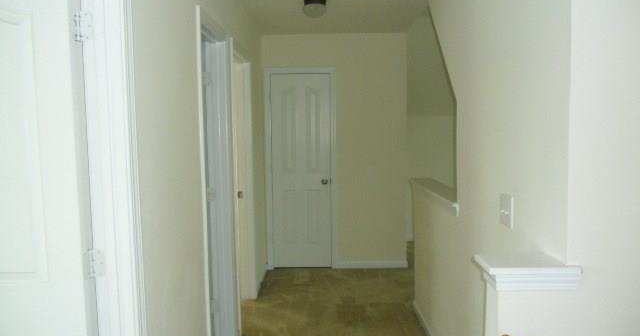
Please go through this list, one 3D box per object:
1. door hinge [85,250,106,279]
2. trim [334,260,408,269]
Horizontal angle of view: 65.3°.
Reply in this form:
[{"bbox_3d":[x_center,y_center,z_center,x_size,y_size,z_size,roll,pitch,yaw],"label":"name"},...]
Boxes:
[{"bbox_3d":[-0.671,0.291,1.493,0.050,0.090,0.030,-1,4,0],"label":"door hinge"},{"bbox_3d":[0.556,1.021,5.263,0.760,0.080,0.015,-1,4,0],"label":"trim"}]

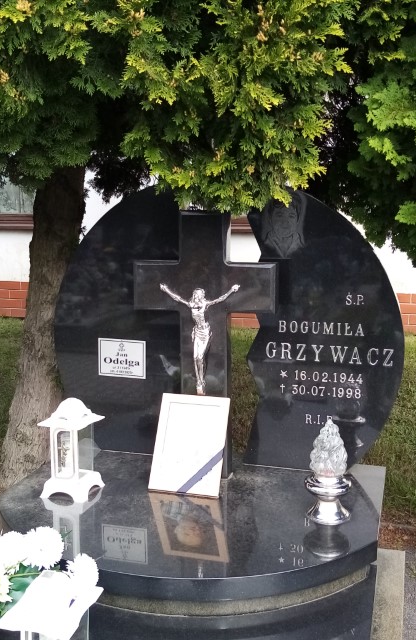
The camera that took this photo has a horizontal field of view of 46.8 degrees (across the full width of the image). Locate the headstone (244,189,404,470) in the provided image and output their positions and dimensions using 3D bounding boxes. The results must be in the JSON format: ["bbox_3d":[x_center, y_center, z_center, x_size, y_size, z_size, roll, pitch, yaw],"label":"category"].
[{"bbox_3d":[0.404,0.048,1.686,0.526,0.980,0.100,2,10,10],"label":"headstone"}]

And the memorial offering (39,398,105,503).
[{"bbox_3d":[-0.437,0.404,1.544,0.148,0.314,0.140,3,11,16],"label":"memorial offering"}]

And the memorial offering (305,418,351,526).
[{"bbox_3d":[0.362,0.437,1.418,0.136,0.306,0.136,2,10,10],"label":"memorial offering"}]

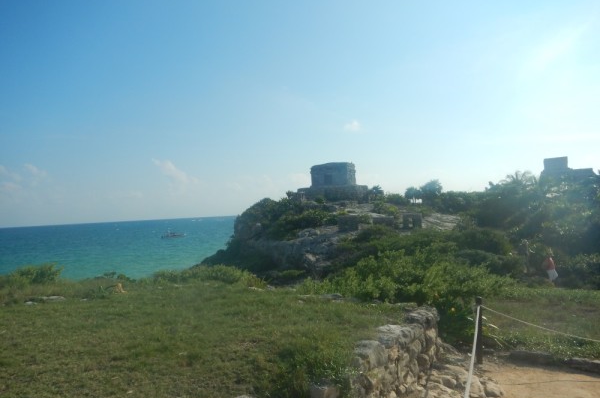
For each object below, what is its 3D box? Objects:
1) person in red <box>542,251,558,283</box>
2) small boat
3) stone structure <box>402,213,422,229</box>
[{"bbox_3d":[11.896,3.261,23.000,0.500,1.680,0.500,-2,-2,-31],"label":"person in red"},{"bbox_3d":[-51.231,14.385,195.000,9.000,2.500,2.400,-2,-2,-18],"label":"small boat"},{"bbox_3d":[11.127,2.146,48.000,1.850,1.550,1.600,-3,-2,19],"label":"stone structure"}]

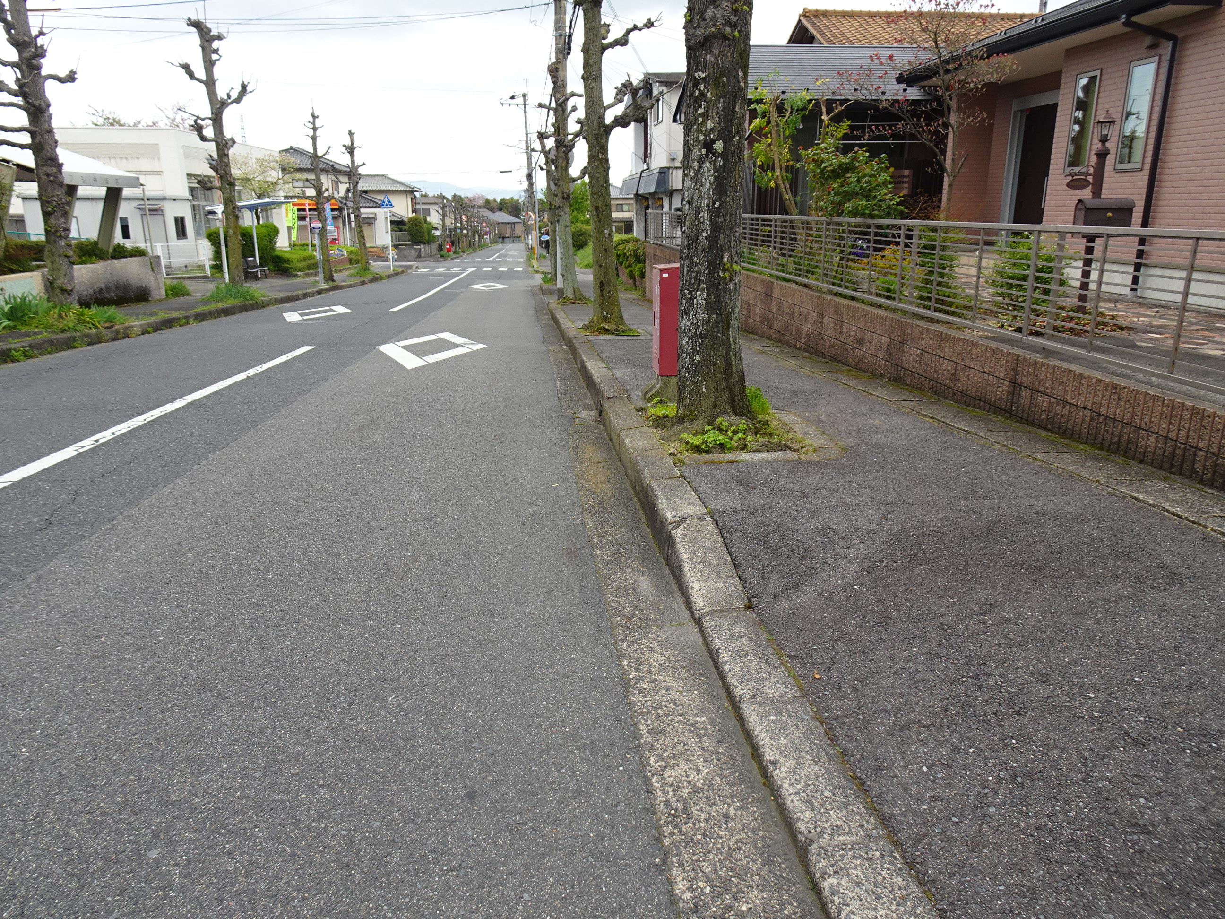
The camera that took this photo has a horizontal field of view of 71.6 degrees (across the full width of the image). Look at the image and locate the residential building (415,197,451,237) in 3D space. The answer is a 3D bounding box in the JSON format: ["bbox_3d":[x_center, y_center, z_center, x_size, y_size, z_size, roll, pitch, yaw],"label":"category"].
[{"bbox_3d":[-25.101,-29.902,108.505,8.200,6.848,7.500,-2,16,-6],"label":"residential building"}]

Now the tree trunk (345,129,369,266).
[{"bbox_3d":[-12.226,-12.426,41.257,1.300,6.720,1.200,-2,16,-6],"label":"tree trunk"}]

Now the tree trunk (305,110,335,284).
[{"bbox_3d":[-10.992,-9.874,32.173,1.150,6.275,1.050,-2,16,-6],"label":"tree trunk"}]

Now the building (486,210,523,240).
[{"bbox_3d":[-29.156,-63.226,229.964,10.000,7.457,9.000,-2,16,-6],"label":"building"}]

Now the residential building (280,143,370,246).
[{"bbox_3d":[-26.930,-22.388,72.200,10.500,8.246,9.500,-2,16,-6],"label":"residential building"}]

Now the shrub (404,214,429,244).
[{"bbox_3d":[-18.274,-21.543,79.500,2.050,2.750,2.000,-2,16,-6],"label":"shrub"}]

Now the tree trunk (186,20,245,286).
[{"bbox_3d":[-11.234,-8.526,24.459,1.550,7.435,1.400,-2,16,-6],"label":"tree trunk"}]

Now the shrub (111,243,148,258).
[{"bbox_3d":[-12.651,-5.478,22.300,0.700,0.440,0.850,-2,16,-6],"label":"shrub"}]

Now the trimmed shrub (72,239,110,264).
[{"bbox_3d":[-12.209,-4.877,19.900,0.700,0.600,0.850,-2,16,-6],"label":"trimmed shrub"}]

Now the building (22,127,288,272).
[{"bbox_3d":[-22.300,-12.636,41.222,7.400,5.519,17.234,-2,16,-6],"label":"building"}]

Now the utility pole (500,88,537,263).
[{"bbox_3d":[-7.724,-24.304,73.016,2.800,13.555,0.900,-2,16,-6],"label":"utility pole"}]

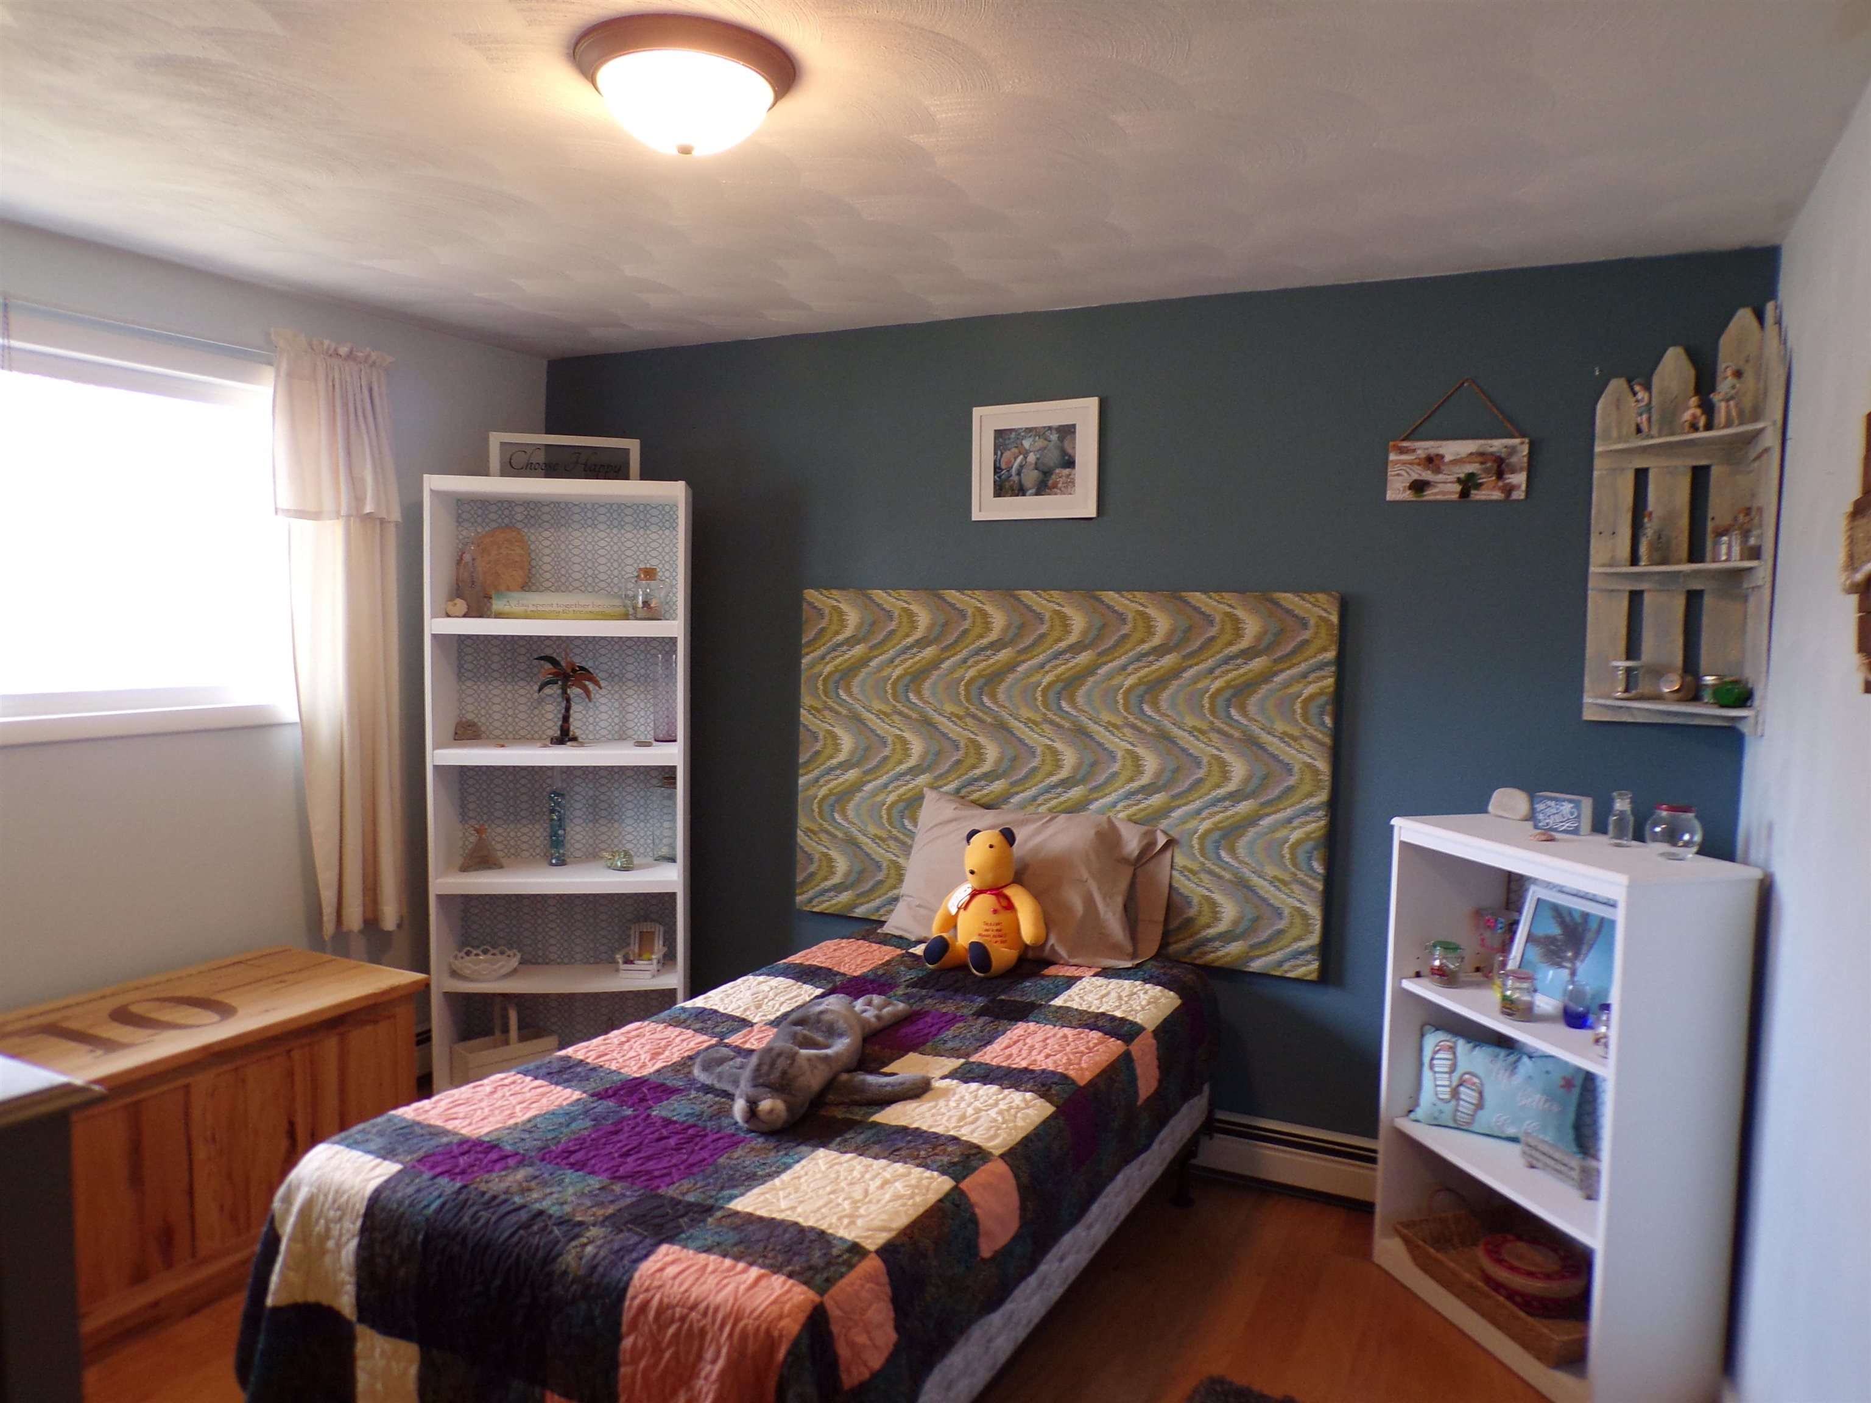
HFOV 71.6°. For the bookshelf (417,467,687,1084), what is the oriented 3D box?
[{"bbox_3d":[-1.122,0.297,3.944,0.735,1.903,0.273,1,4,-6],"label":"bookshelf"}]

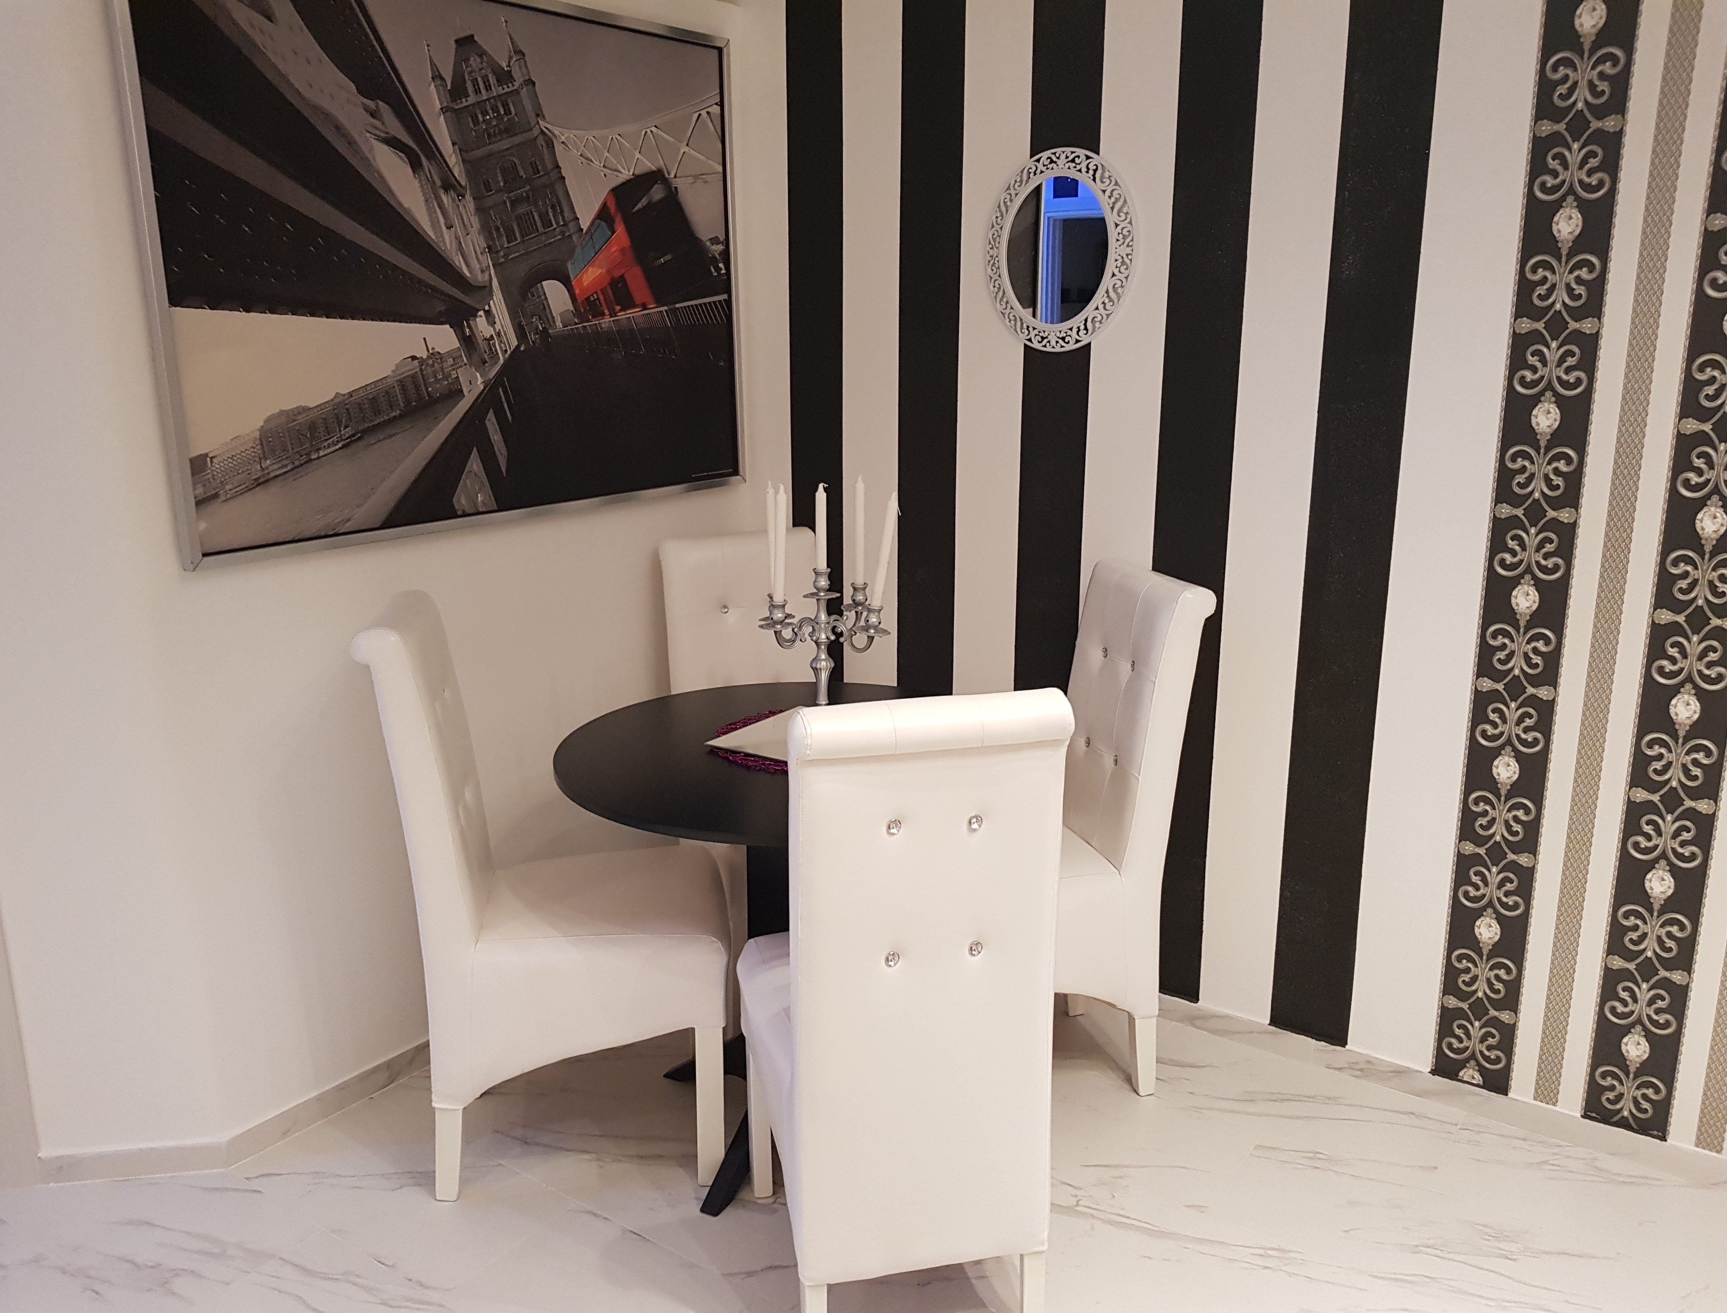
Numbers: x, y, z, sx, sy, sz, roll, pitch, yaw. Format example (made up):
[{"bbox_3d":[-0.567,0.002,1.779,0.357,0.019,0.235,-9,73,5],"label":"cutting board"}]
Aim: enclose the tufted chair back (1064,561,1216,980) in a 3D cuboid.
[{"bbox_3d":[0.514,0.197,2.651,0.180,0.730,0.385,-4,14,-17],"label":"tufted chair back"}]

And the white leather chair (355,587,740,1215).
[{"bbox_3d":[-0.538,0.408,2.386,0.576,1.025,0.415,-1,13,-5],"label":"white leather chair"}]

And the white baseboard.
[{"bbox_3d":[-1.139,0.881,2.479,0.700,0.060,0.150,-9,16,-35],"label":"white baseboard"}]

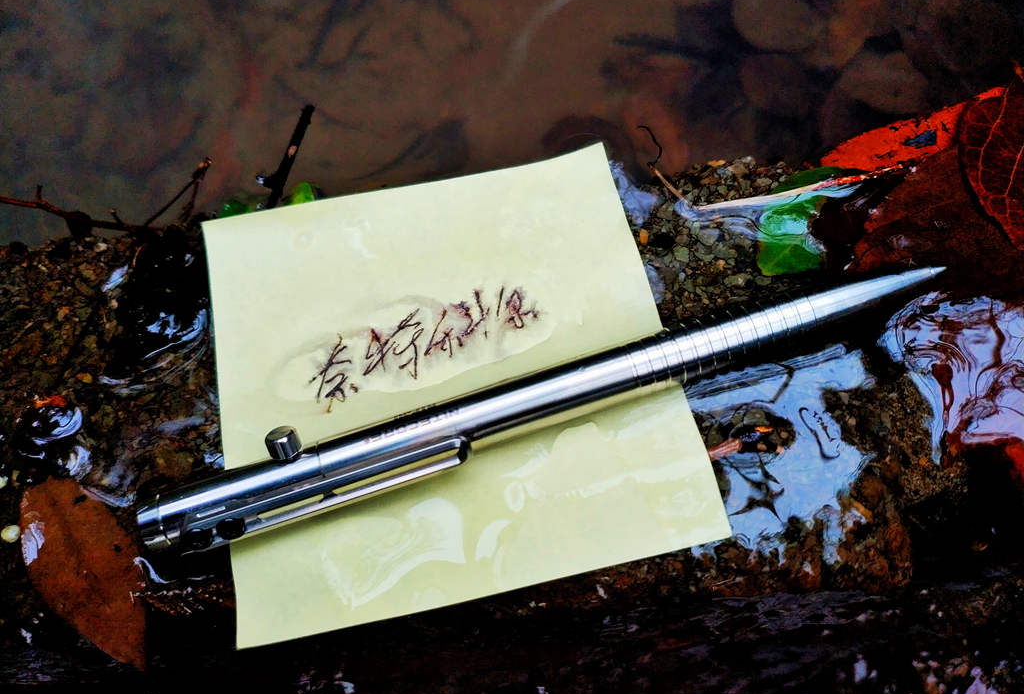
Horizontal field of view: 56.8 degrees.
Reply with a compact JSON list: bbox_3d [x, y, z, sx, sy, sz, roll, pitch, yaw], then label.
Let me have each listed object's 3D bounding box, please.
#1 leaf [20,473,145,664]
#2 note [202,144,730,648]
[{"bbox_3d":[-0.067,0.035,0.148,0.015,0.003,0.038,-35,68,-13],"label":"leaf"},{"bbox_3d":[-0.012,0.003,0.158,0.076,0.002,0.076,-12,65,-3],"label":"note"}]

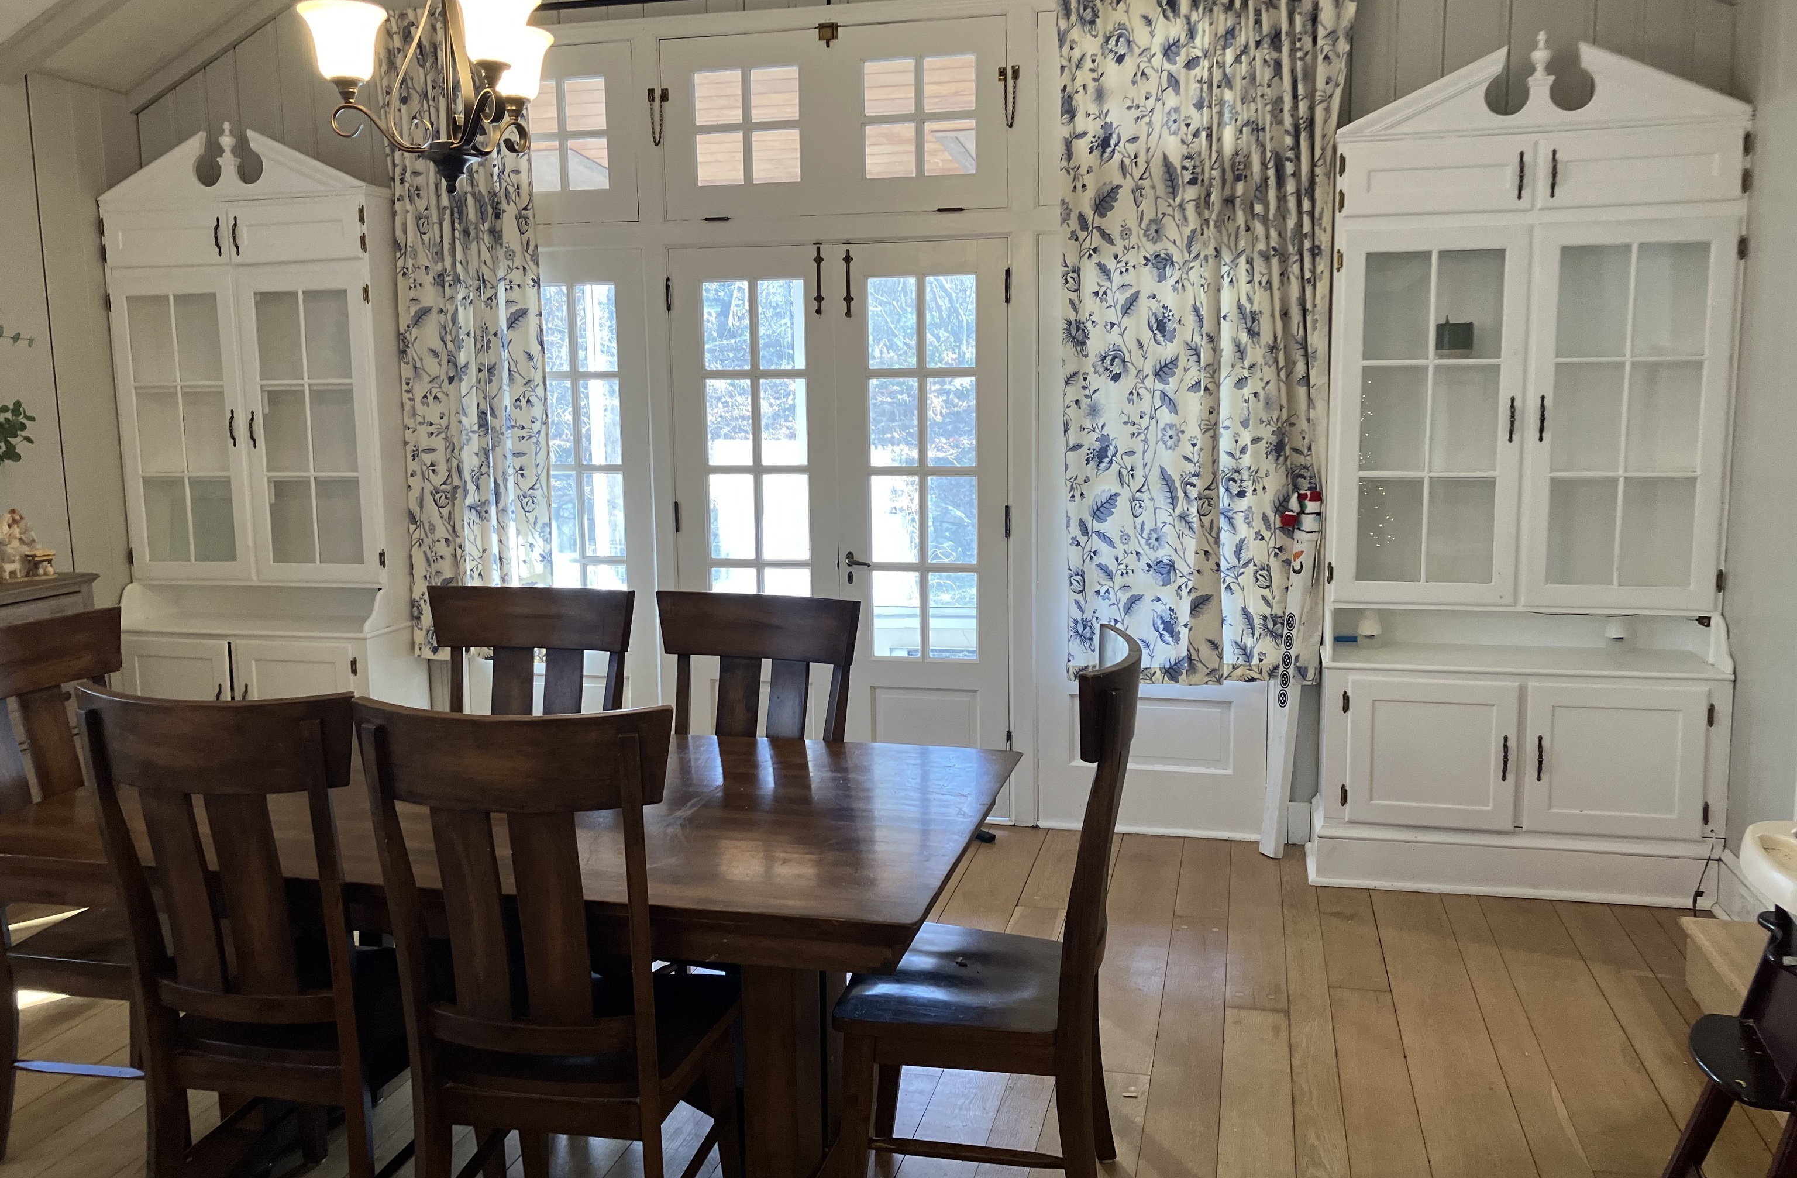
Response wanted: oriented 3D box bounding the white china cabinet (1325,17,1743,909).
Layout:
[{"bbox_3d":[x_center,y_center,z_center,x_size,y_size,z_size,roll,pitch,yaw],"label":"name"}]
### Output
[{"bbox_3d":[1.891,-0.345,4.427,1.150,2.530,0.410,1,9,14],"label":"white china cabinet"}]

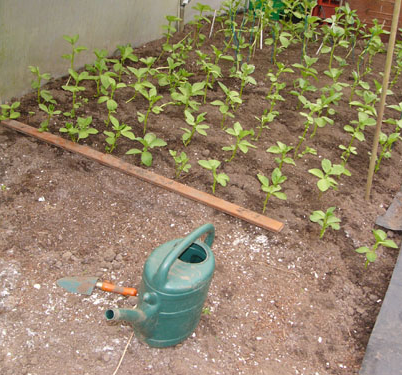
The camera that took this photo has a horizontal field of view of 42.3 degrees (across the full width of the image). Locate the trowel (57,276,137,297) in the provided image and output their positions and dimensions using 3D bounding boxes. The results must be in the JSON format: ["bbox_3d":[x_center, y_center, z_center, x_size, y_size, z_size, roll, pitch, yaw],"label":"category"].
[{"bbox_3d":[-0.343,0.330,1.725,0.277,0.055,0.085,8,36,7],"label":"trowel"}]

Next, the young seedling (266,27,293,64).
[{"bbox_3d":[0.777,-1.398,5.149,0.277,0.361,0.263,0,27,0],"label":"young seedling"}]

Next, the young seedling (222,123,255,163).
[{"bbox_3d":[0.215,-0.254,3.055,0.189,0.234,0.170,4,29,3],"label":"young seedling"}]

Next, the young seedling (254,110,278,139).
[{"bbox_3d":[0.349,-0.328,2.816,0.130,0.167,0.120,4,31,0],"label":"young seedling"}]

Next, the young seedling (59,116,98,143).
[{"bbox_3d":[-0.584,-0.270,2.480,0.177,0.128,0.159,3,35,0],"label":"young seedling"}]

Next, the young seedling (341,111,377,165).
[{"bbox_3d":[0.715,-0.217,2.375,0.171,0.278,0.154,3,35,0],"label":"young seedling"}]

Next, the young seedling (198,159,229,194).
[{"bbox_3d":[0.065,-0.049,2.718,0.167,0.194,0.159,0,27,0],"label":"young seedling"}]

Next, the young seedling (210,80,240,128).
[{"bbox_3d":[0.137,-0.454,2.897,0.178,0.274,0.164,4,31,0],"label":"young seedling"}]

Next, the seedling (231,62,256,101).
[{"bbox_3d":[0.302,-0.739,3.701,0.171,0.267,0.162,0,29,0],"label":"seedling"}]

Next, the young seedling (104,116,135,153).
[{"bbox_3d":[-0.382,-0.239,2.407,0.138,0.180,0.125,3,35,0],"label":"young seedling"}]

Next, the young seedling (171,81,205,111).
[{"bbox_3d":[-0.094,-0.678,3.902,0.255,0.226,0.242,0,27,0],"label":"young seedling"}]

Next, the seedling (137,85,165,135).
[{"bbox_3d":[-0.303,-0.466,3.188,0.172,0.292,0.163,0,29,0],"label":"seedling"}]

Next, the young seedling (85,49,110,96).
[{"bbox_3d":[-0.756,-0.830,3.799,0.175,0.329,0.167,0,29,0],"label":"young seedling"}]

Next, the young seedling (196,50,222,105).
[{"bbox_3d":[0.058,-0.839,4.009,0.200,0.413,0.190,0,27,0],"label":"young seedling"}]

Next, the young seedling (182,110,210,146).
[{"bbox_3d":[-0.026,-0.275,2.480,0.133,0.186,0.120,3,35,0],"label":"young seedling"}]

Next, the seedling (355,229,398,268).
[{"bbox_3d":[0.621,0.225,1.841,0.148,0.172,0.133,3,35,0],"label":"seedling"}]

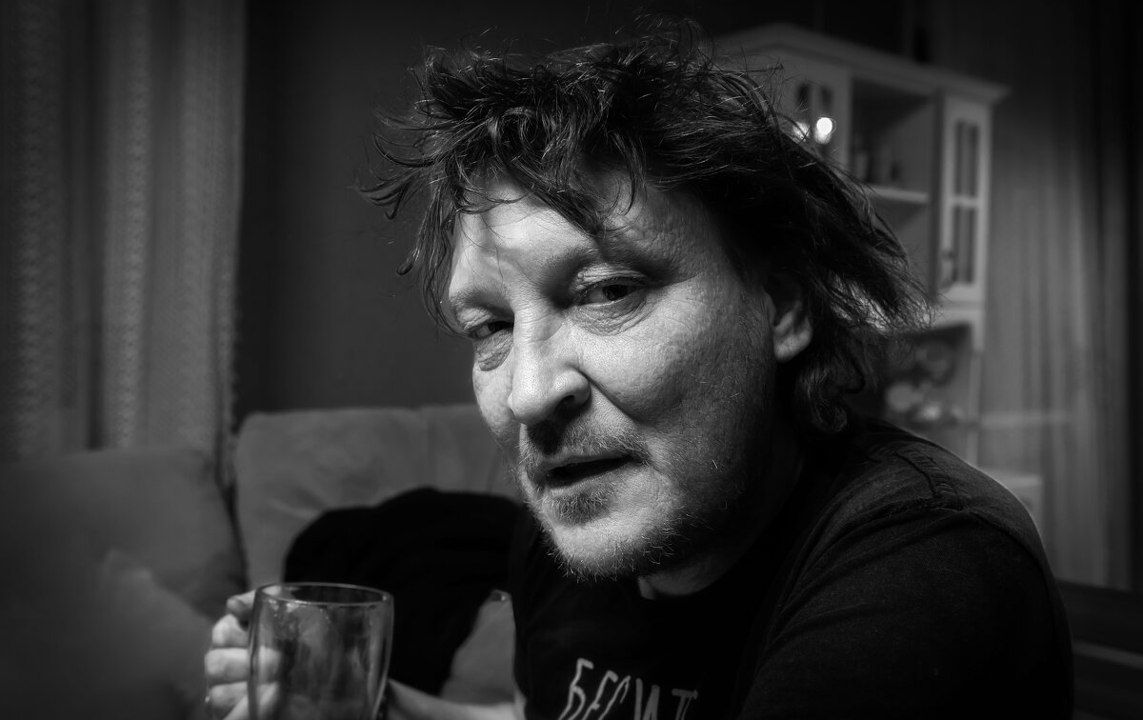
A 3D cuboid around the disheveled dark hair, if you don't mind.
[{"bbox_3d":[0.031,-0.061,0.587,0.223,0.240,0.224,-17,-9,28],"label":"disheveled dark hair"}]

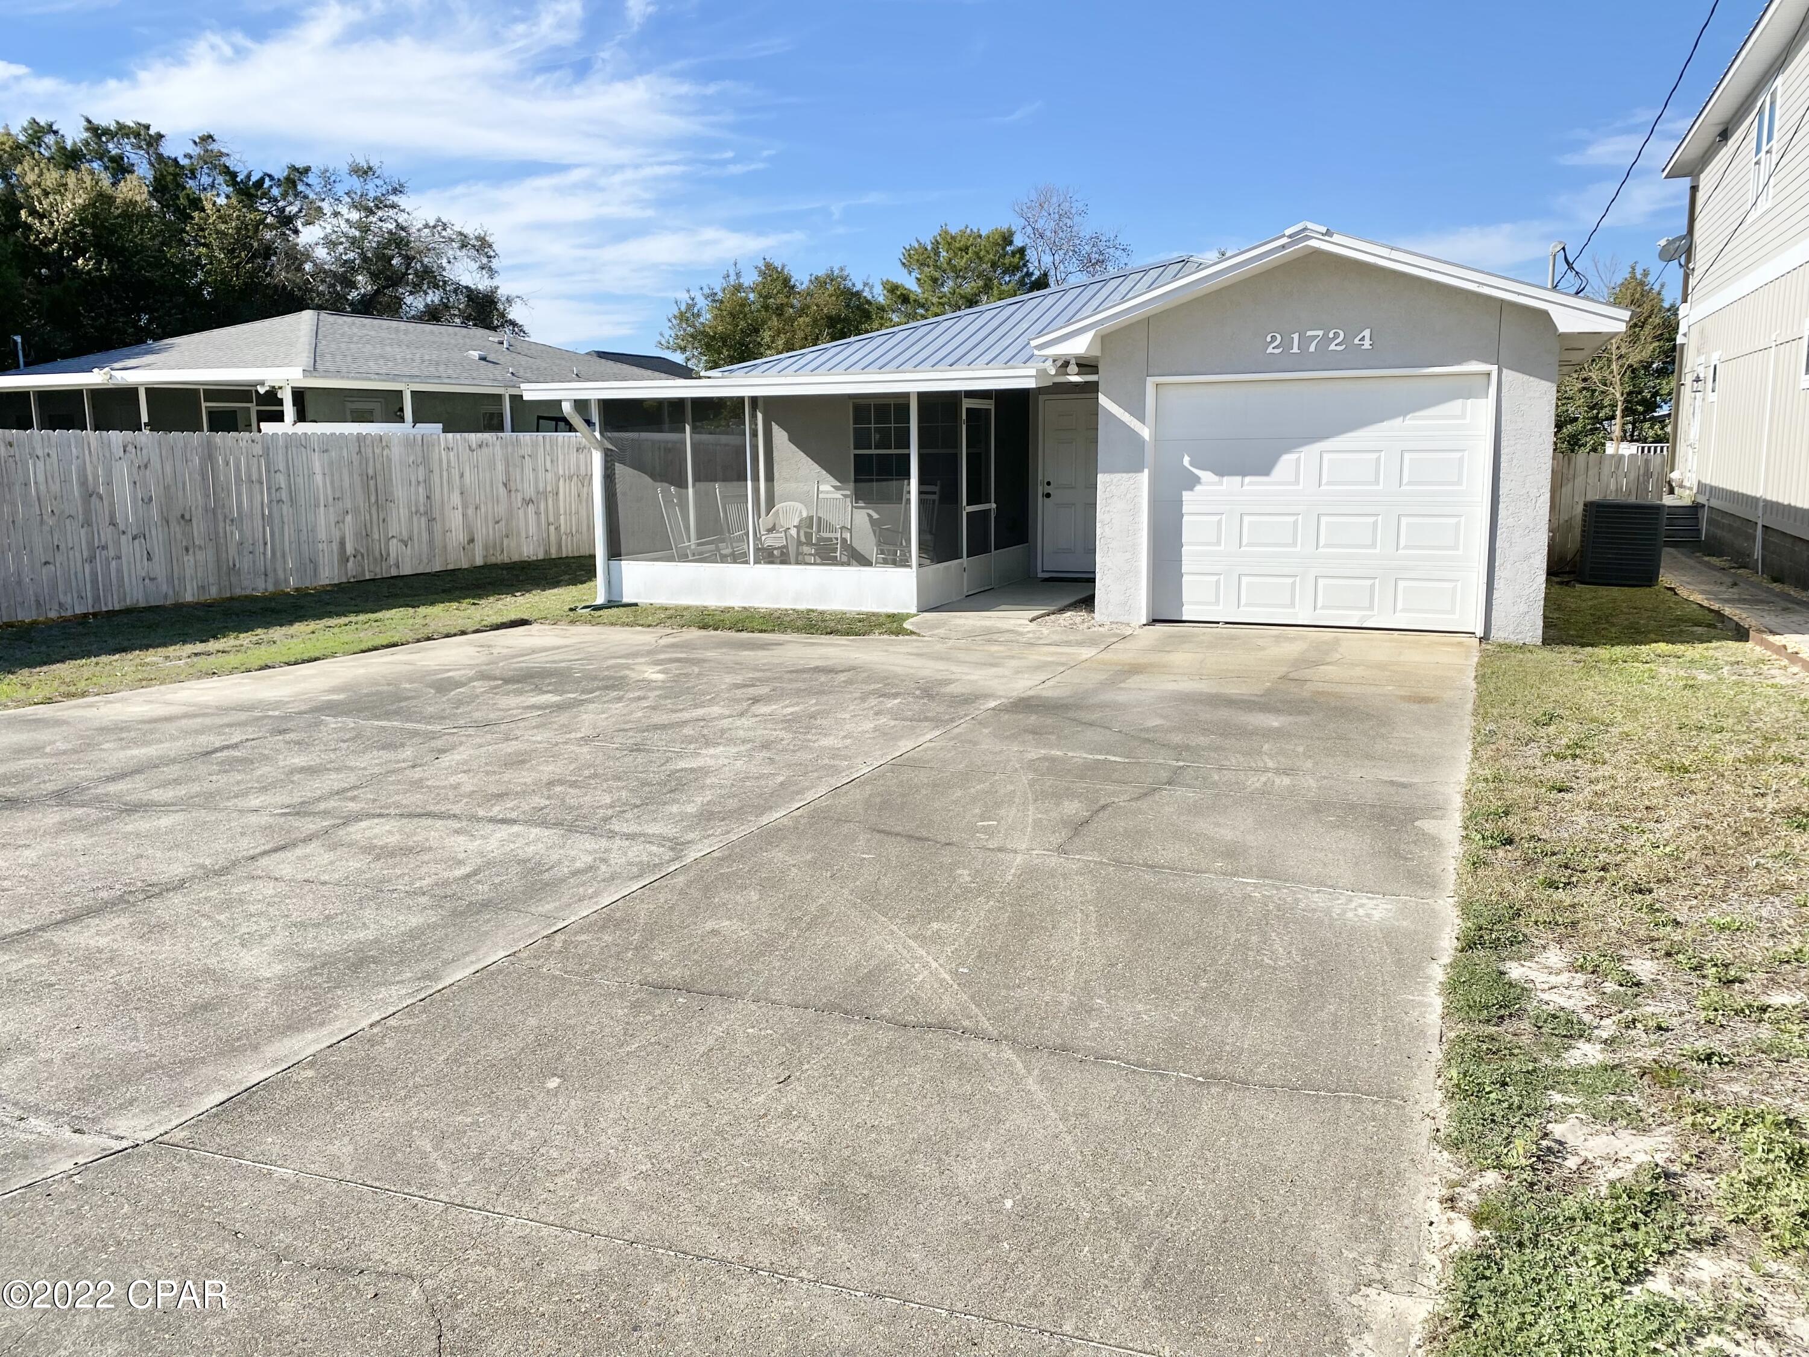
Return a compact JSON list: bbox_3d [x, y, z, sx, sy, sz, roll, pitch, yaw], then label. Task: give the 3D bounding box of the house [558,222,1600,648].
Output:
[{"bbox_3d":[3.310,-3.595,18.398,10.300,4.300,13.300,3,10,22],"label":"house"}]

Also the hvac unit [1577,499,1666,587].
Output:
[{"bbox_3d":[8.298,-1.578,15.790,0.790,0.940,0.790,3,10,22],"label":"hvac unit"}]

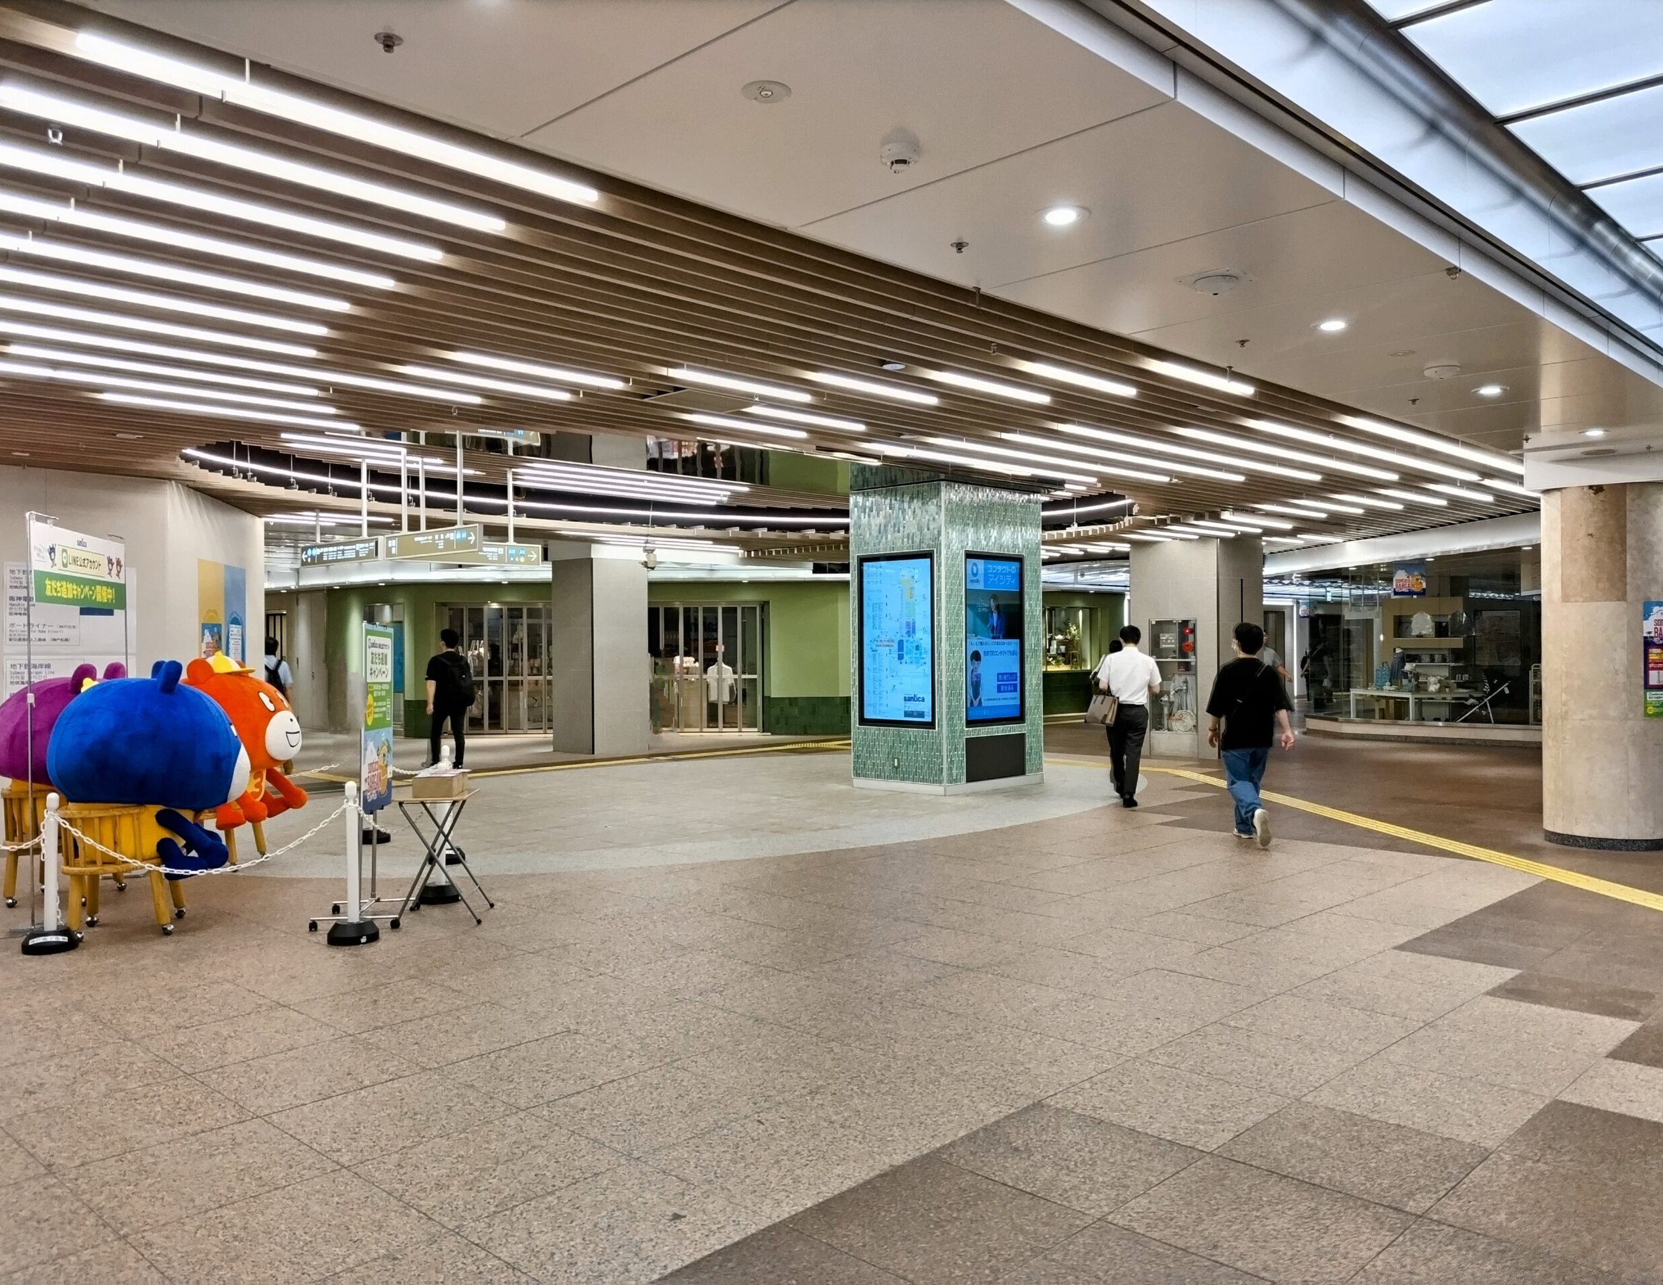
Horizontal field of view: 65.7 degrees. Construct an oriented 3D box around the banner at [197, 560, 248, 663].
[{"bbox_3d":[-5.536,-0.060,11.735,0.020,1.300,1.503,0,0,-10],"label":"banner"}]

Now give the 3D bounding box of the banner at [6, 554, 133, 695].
[{"bbox_3d":[-5.720,-0.131,9.670,0.030,1.050,0.870,0,0,45],"label":"banner"}]

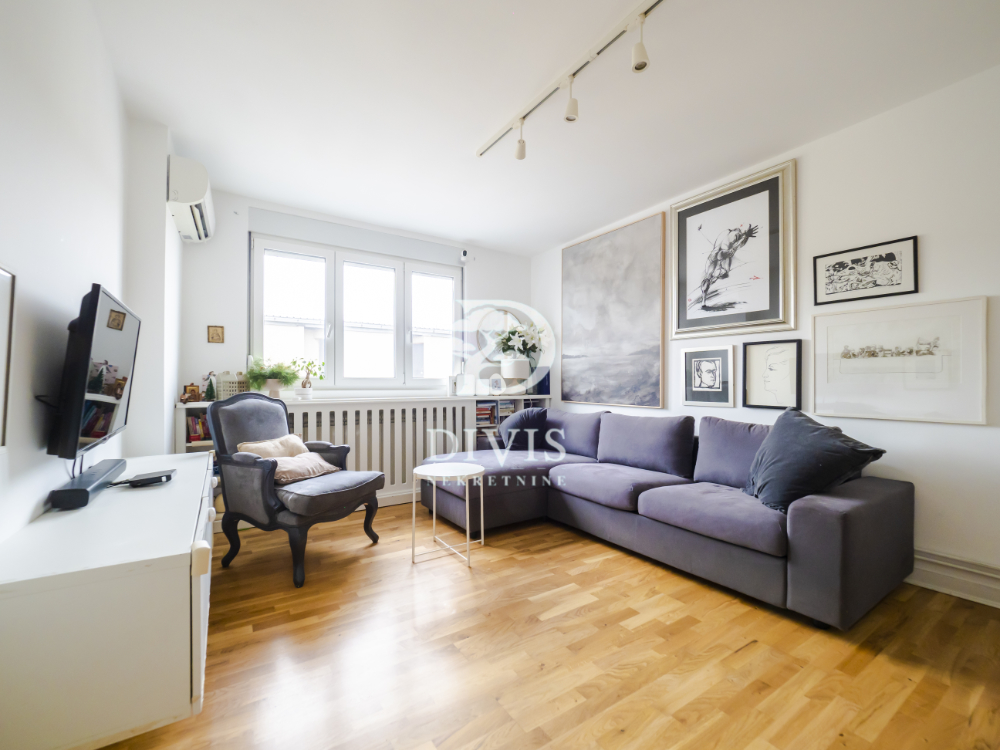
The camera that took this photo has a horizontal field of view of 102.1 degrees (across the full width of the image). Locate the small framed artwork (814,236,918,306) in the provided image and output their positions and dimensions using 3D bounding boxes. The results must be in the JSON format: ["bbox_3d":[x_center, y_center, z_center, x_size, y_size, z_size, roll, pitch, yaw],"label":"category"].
[{"bbox_3d":[2.081,-0.580,2.322,0.025,0.302,0.449,1,-1,-35],"label":"small framed artwork"}]

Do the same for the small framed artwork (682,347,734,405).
[{"bbox_3d":[1.563,0.015,3.042,0.025,0.440,0.375,1,-1,-35],"label":"small framed artwork"}]

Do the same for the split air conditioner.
[{"bbox_3d":[-2.049,-1.127,2.712,0.204,0.282,0.805,1,-1,-34],"label":"split air conditioner"}]

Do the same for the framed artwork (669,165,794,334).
[{"bbox_3d":[1.641,-0.822,2.929,0.045,1.082,0.840,1,-1,-35],"label":"framed artwork"}]

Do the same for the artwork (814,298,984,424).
[{"bbox_3d":[2.142,-0.063,2.224,0.030,0.614,0.685,1,-1,-35],"label":"artwork"}]

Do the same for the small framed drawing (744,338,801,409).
[{"bbox_3d":[1.808,0.003,2.697,0.025,0.446,0.340,1,-1,-35],"label":"small framed drawing"}]

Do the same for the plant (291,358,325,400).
[{"bbox_3d":[-1.511,0.032,3.183,0.256,0.331,0.240,1,-1,-30],"label":"plant"}]

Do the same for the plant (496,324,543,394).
[{"bbox_3d":[0.218,-0.166,4.532,0.460,0.750,0.440,0,-1,0],"label":"plant"}]

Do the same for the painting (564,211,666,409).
[{"bbox_3d":[1.013,-0.527,3.814,0.040,1.610,1.164,1,-1,-35],"label":"painting"}]

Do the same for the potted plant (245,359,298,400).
[{"bbox_3d":[-1.736,0.030,3.086,0.369,0.313,0.345,1,-1,-30],"label":"potted plant"}]

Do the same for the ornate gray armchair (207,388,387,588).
[{"bbox_3d":[-1.234,0.604,2.500,0.805,0.975,0.680,0,-1,22],"label":"ornate gray armchair"}]

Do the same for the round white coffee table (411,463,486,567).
[{"bbox_3d":[-0.313,0.855,2.540,0.465,0.528,0.465,0,-1,0],"label":"round white coffee table"}]

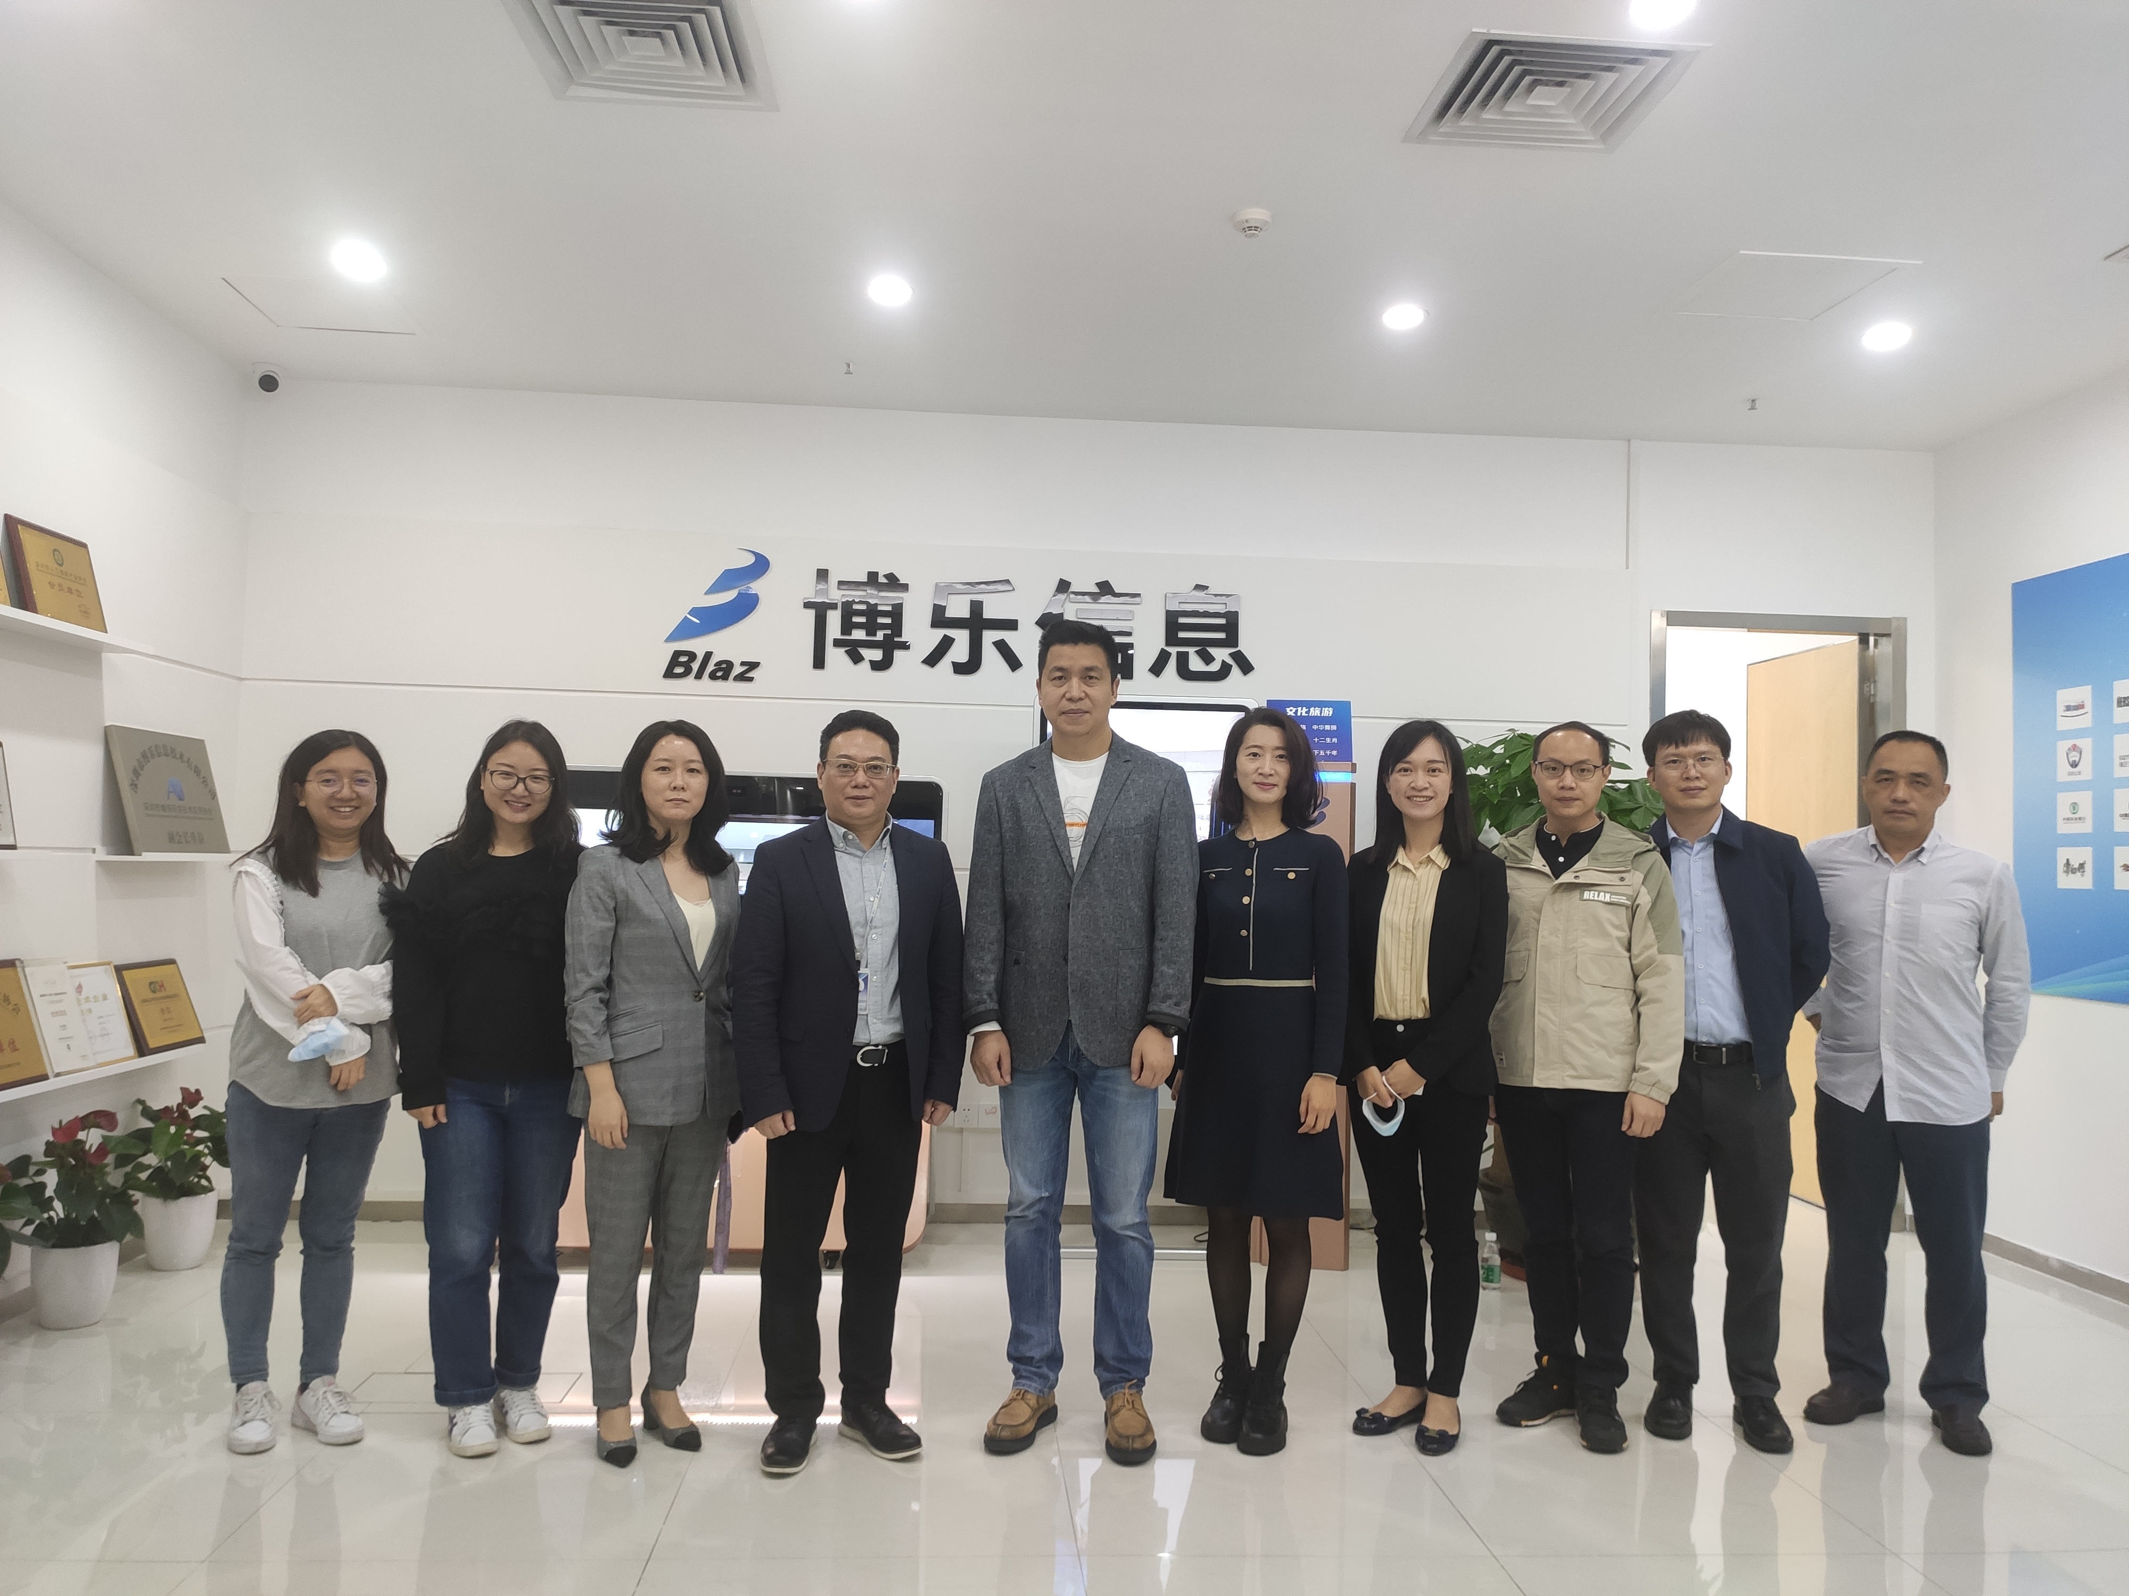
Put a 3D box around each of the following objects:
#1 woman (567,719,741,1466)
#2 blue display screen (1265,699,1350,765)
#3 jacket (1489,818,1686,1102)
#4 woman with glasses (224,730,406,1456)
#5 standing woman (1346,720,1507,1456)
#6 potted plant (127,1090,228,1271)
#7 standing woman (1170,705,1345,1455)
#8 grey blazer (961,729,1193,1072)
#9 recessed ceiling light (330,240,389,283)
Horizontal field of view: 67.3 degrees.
[{"bbox_3d":[-0.925,0.631,3.611,0.440,1.615,0.320,3,-3,-31],"label":"woman"},{"bbox_3d":[0.836,-0.224,5.455,0.286,0.210,0.030,1,-3,4],"label":"blue display screen"},{"bbox_3d":[1.254,0.396,3.895,0.510,0.690,0.290,0,-3,20],"label":"jacket"},{"bbox_3d":[-1.703,0.630,3.634,0.420,1.569,0.310,2,-3,-21],"label":"woman with glasses"},{"bbox_3d":[0.867,0.649,3.829,0.400,1.682,0.310,1,-3,17],"label":"standing woman"},{"bbox_3d":[-2.745,1.178,4.971,0.380,0.537,0.380,2,-3,-4],"label":"potted plant"},{"bbox_3d":[0.454,0.630,3.769,0.420,1.693,0.310,1,-3,8],"label":"standing woman"},{"bbox_3d":[0.041,0.244,3.756,0.530,0.791,0.300,1,-3,1],"label":"grey blazer"},{"bbox_3d":[-2.032,-1.556,4.604,0.150,0.050,0.150,2,-3,-4],"label":"recessed ceiling light"}]

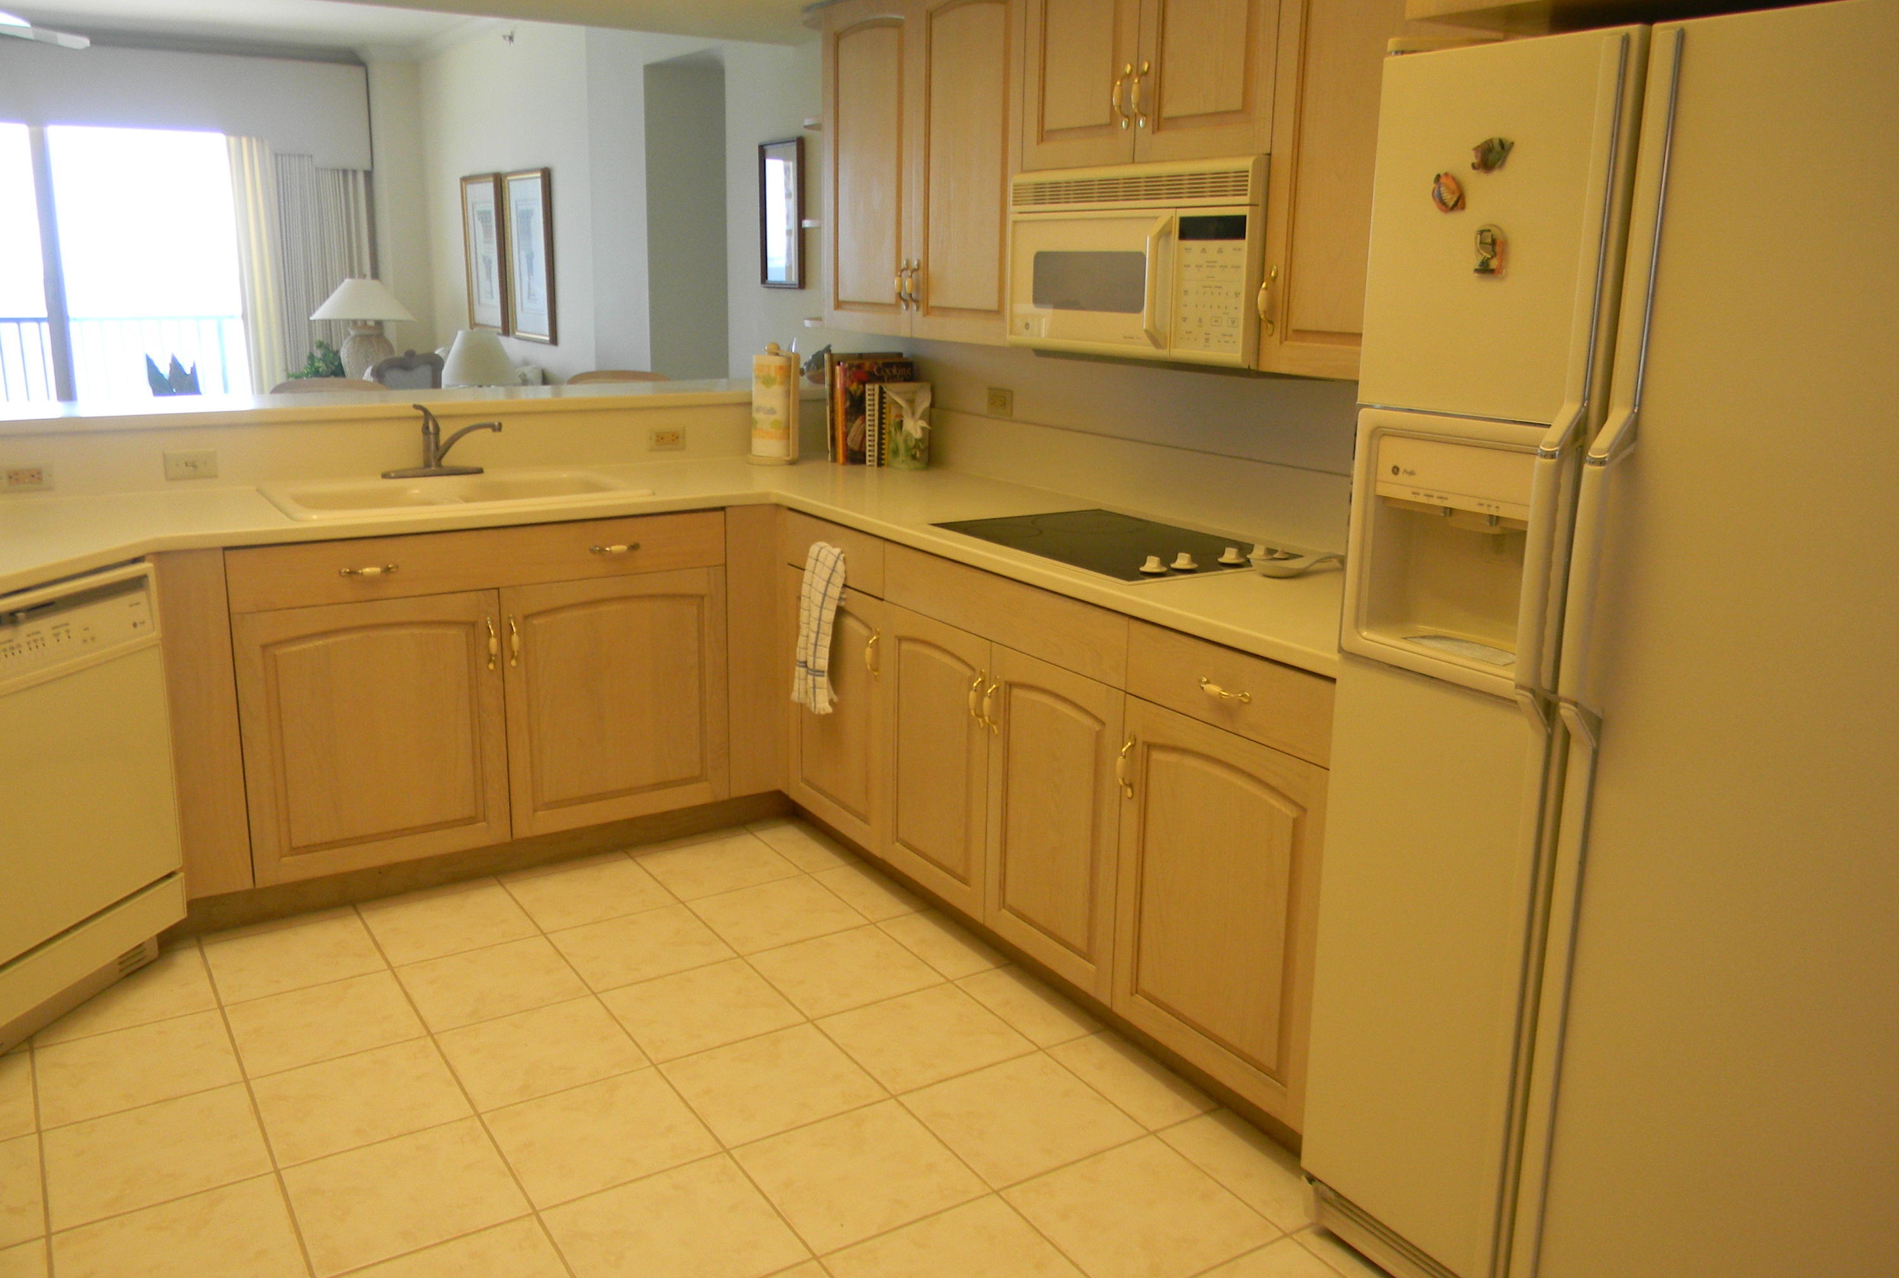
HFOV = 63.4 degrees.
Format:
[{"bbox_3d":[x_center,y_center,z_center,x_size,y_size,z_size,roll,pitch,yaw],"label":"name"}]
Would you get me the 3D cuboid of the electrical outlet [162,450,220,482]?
[{"bbox_3d":[-1.857,-0.425,3.769,0.117,0.071,0.008,-8,17,-31],"label":"electrical outlet"}]

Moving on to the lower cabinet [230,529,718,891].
[{"bbox_3d":[-1.220,0.055,3.909,1.153,0.776,0.606,-8,17,-31],"label":"lower cabinet"}]

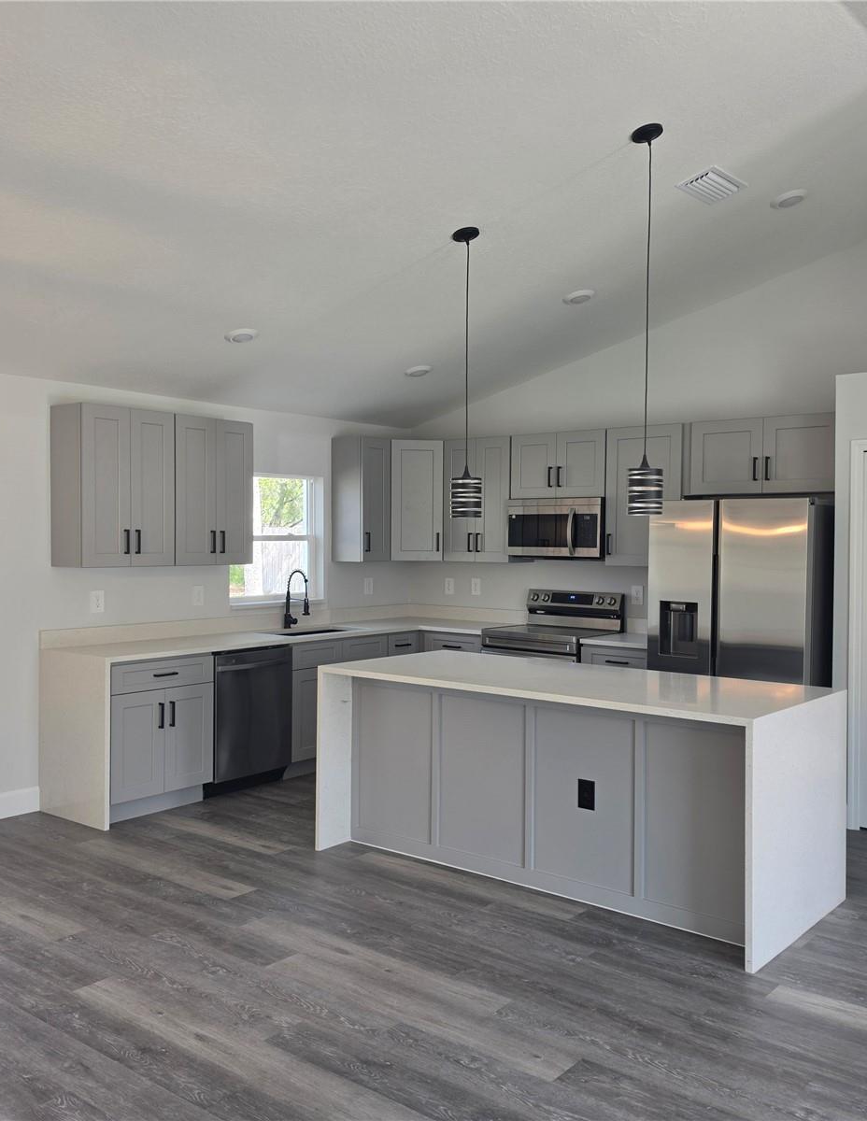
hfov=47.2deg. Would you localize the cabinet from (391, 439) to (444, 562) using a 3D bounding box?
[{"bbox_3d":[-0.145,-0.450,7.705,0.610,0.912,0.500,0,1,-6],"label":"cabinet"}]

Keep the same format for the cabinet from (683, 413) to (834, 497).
[{"bbox_3d":[2.054,-0.629,6.022,0.917,0.457,0.330,1,1,40],"label":"cabinet"}]

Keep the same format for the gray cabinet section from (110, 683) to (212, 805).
[{"bbox_3d":[-1.692,0.999,5.674,0.520,0.585,0.677,1,1,39],"label":"gray cabinet section"}]

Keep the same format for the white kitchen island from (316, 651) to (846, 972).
[{"bbox_3d":[0.597,1.000,4.620,2.233,0.914,0.985,1,2,39],"label":"white kitchen island"}]

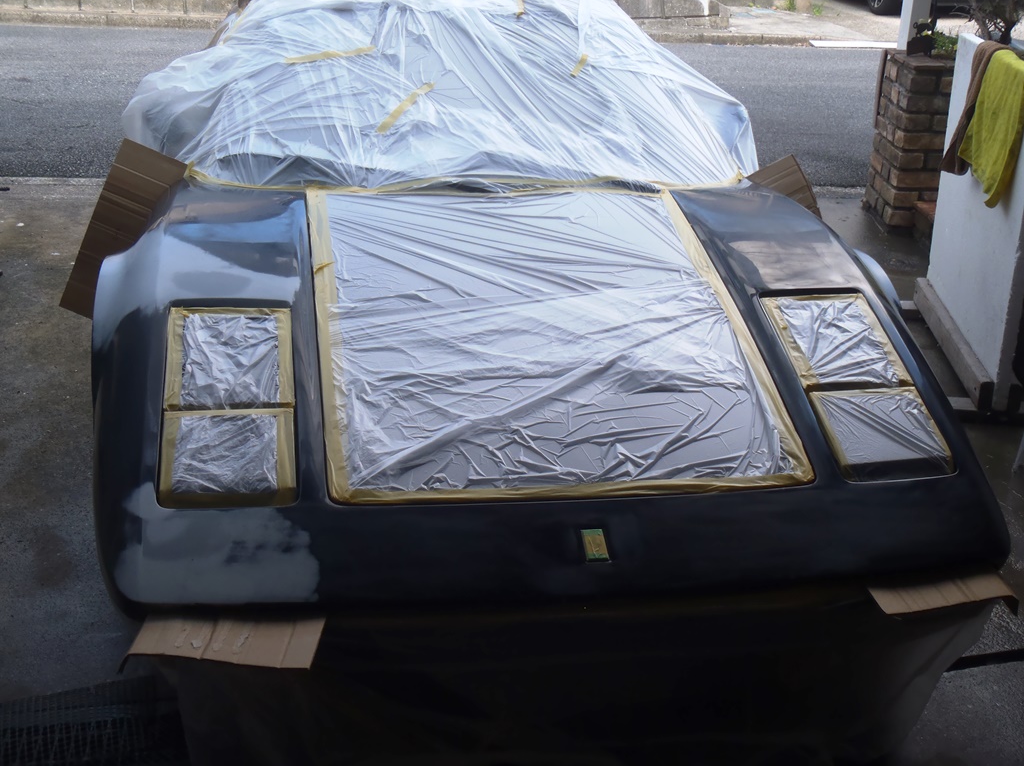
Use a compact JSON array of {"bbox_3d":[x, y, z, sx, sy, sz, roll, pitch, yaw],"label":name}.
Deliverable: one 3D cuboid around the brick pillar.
[{"bbox_3d":[1.859,-1.090,5.022,0.370,0.710,0.340,0,24,-3],"label":"brick pillar"}]

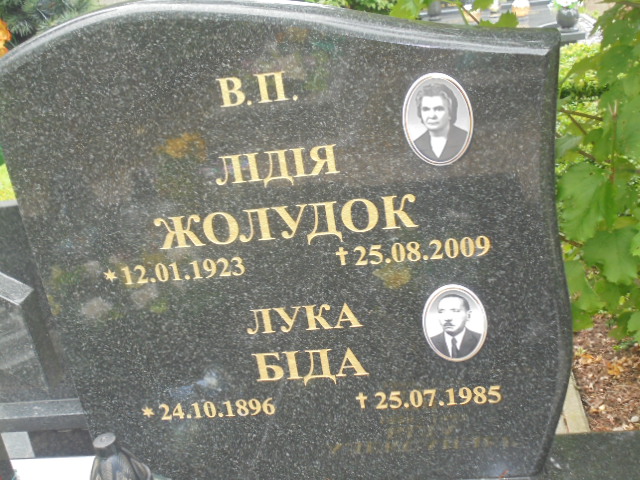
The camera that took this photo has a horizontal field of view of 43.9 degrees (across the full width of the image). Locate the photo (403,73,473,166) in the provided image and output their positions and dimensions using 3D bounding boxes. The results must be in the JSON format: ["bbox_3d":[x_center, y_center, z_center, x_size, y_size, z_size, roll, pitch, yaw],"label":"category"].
[{"bbox_3d":[0.148,-0.150,1.000,0.090,0.120,0.012,-5,20,9],"label":"photo"}]

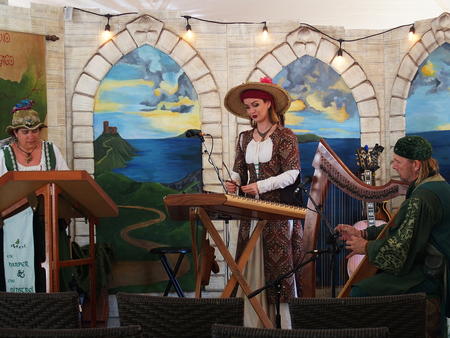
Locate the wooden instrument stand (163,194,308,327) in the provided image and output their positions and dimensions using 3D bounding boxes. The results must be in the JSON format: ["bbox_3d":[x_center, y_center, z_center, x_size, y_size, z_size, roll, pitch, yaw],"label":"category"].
[{"bbox_3d":[0.066,0.615,6.900,0.880,0.940,0.520,-1,0,18],"label":"wooden instrument stand"}]

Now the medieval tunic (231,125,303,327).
[{"bbox_3d":[0.264,0.381,7.200,0.460,1.340,0.420,-1,0,22],"label":"medieval tunic"}]

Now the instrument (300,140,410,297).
[{"bbox_3d":[0.779,0.444,6.500,0.660,1.240,0.300,-1,0,9],"label":"instrument"}]

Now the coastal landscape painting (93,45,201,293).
[{"bbox_3d":[-0.640,-0.004,9.250,0.910,2.070,0.040,-1,0,-7],"label":"coastal landscape painting"}]

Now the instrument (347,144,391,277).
[{"bbox_3d":[1.050,0.325,7.900,0.390,1.000,0.120,-4,-9,4],"label":"instrument"}]

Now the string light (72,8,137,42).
[{"bbox_3d":[-0.997,-1.188,9.150,0.530,0.280,0.060,-1,0,-7],"label":"string light"}]

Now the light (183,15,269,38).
[{"bbox_3d":[-0.004,-1.192,9.250,0.730,0.200,0.060,-1,0,-7],"label":"light"}]

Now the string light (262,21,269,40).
[{"bbox_3d":[0.339,-1.159,9.250,0.050,0.168,0.050,-1,0,0],"label":"string light"}]

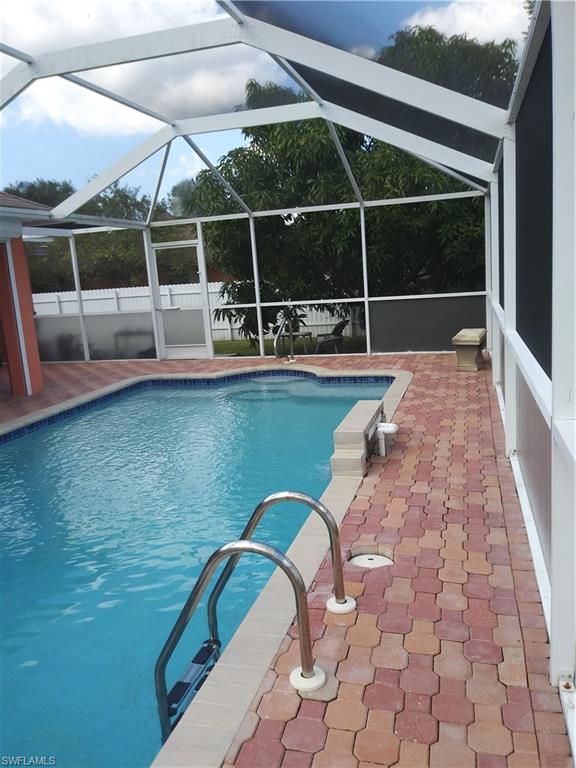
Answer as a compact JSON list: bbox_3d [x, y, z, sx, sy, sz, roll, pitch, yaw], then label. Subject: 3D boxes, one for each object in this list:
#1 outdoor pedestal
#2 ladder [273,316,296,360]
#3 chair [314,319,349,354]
[{"bbox_3d":[2.636,-0.489,8.647,0.370,0.435,1.260,0,11,22],"label":"outdoor pedestal"},{"bbox_3d":[-0.084,-0.697,9.915,0.120,0.765,0.970,0,11,18],"label":"ladder"},{"bbox_3d":[0.896,-0.894,12.333,0.700,0.790,0.610,-4,10,-3],"label":"chair"}]

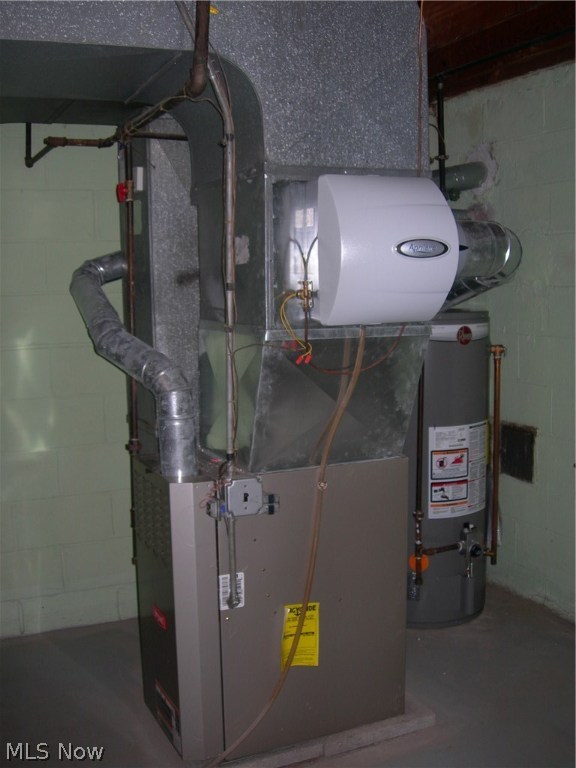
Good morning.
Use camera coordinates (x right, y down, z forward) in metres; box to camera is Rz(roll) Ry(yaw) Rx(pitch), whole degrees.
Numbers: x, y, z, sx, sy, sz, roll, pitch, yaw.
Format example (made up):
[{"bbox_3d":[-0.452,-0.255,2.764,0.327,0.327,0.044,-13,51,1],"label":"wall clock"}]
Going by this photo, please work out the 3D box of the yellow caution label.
[{"bbox_3d":[0.042,0.760,2.530,0.117,0.204,0.008,-5,10,-23],"label":"yellow caution label"}]

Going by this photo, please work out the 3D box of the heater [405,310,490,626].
[{"bbox_3d":[0.586,0.337,3.591,0.535,1.265,0.565,-1,9,0],"label":"heater"}]

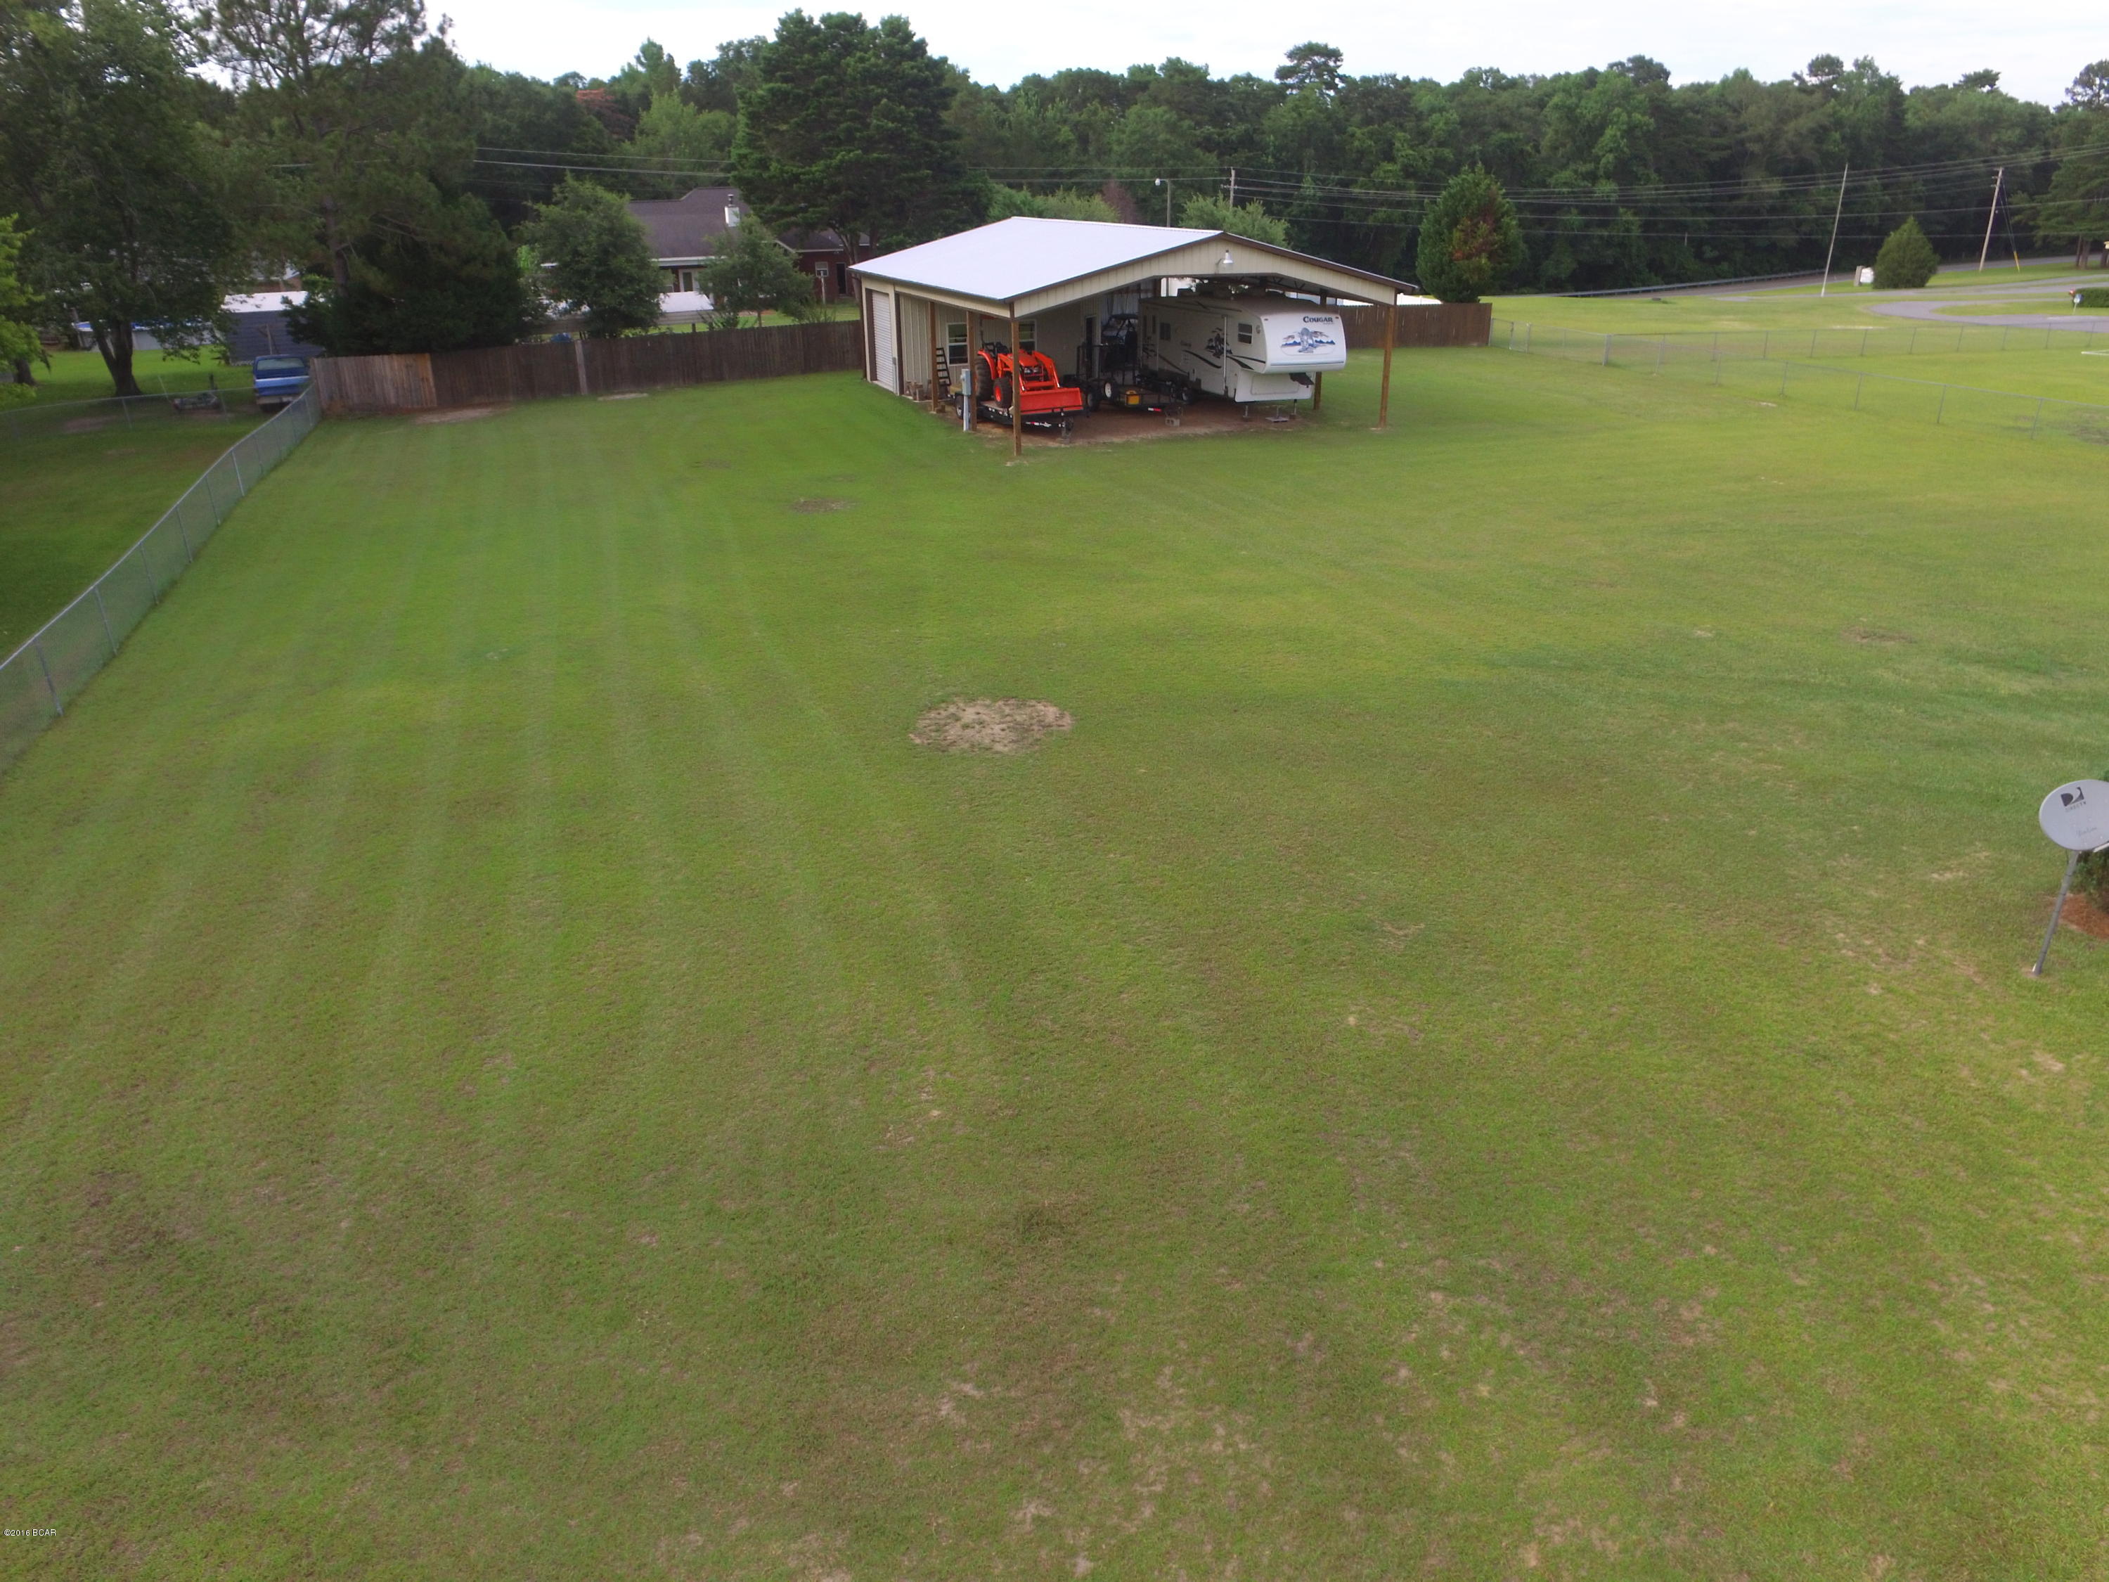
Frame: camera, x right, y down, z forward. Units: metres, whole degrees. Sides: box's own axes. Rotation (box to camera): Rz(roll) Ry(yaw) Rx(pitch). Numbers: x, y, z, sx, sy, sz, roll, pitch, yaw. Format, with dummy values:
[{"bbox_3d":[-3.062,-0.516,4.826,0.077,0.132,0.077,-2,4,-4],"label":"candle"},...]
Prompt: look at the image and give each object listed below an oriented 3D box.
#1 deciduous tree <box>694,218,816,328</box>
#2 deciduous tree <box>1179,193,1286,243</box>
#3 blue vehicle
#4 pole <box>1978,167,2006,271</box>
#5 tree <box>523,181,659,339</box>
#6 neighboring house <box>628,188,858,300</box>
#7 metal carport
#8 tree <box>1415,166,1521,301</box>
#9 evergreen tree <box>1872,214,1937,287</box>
[{"bbox_3d":[-13.983,-23.724,57.008,5.450,5.550,5.450,0,26,0],"label":"deciduous tree"},{"bbox_3d":[10.592,-31.743,72.179,6.460,6.570,6.460,0,26,0],"label":"deciduous tree"},{"bbox_3d":[-26.289,-14.126,41.890,1.800,1.700,4.950,-13,29,-25],"label":"blue vehicle"},{"bbox_3d":[87.223,-53.195,113.344,0.350,8.790,0.350,0,26,0],"label":"pole"},{"bbox_3d":[-20.105,-22.692,53.016,5.660,7.220,5.660,0,26,0],"label":"tree"},{"bbox_3d":[-22.695,-35.752,79.852,19.810,6.870,12.120,-13,29,-25],"label":"neighboring house"},{"bbox_3d":[1.578,-16.486,42.216,13.470,5.720,16.700,-10,28,-20],"label":"metal carport"},{"bbox_3d":[25.017,-33.227,73.688,6.060,7.930,6.060,0,26,0],"label":"tree"},{"bbox_3d":[65.086,-41.267,93.343,4.240,5.050,4.240,0,26,0],"label":"evergreen tree"}]

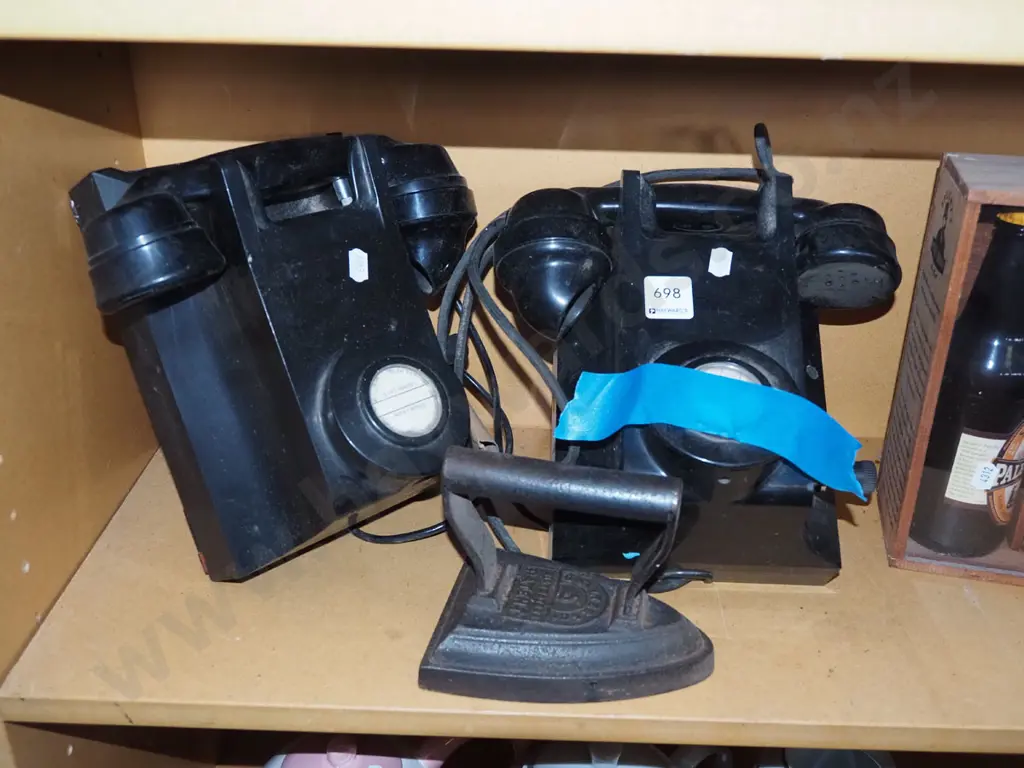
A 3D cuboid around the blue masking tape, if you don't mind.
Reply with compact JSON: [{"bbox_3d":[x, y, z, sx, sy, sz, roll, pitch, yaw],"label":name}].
[{"bbox_3d":[0.112,0.025,0.541,0.178,0.066,0.050,12,-10,14],"label":"blue masking tape"}]

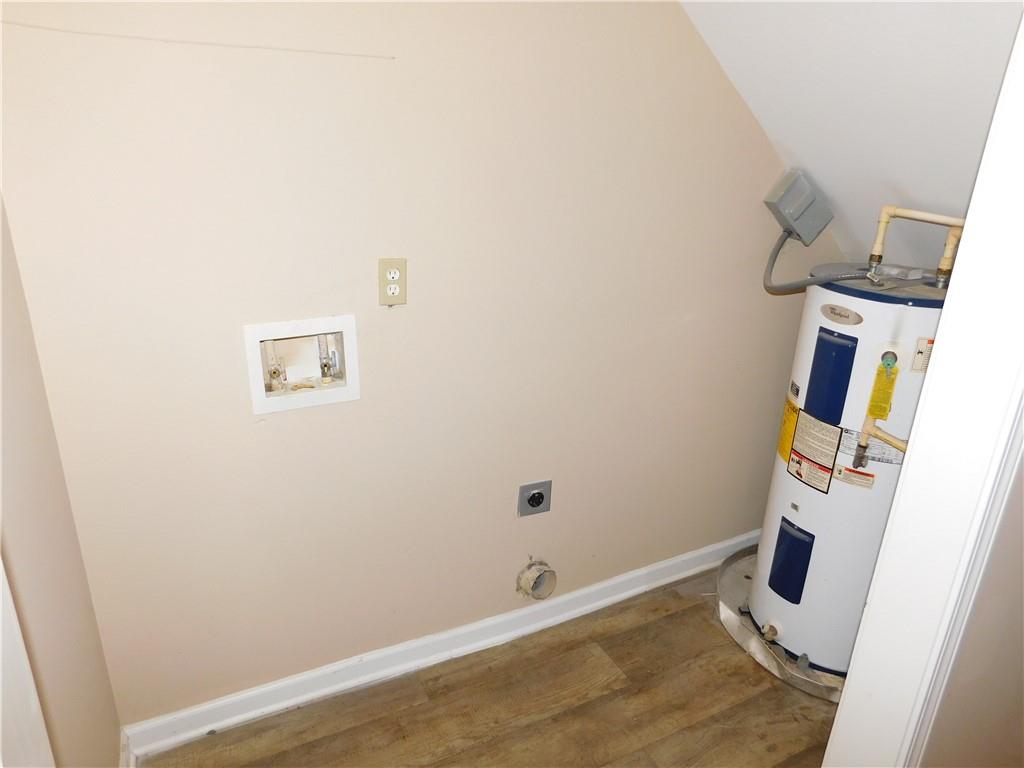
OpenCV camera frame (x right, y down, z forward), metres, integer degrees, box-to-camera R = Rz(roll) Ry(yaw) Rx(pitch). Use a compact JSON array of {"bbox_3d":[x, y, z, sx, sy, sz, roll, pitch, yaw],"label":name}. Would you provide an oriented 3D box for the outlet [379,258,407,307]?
[{"bbox_3d":[-0.296,-0.253,1.690,0.070,0.115,0.012,-9,23,-26],"label":"outlet"}]

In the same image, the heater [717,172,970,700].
[{"bbox_3d":[1.127,0.194,2.128,0.650,1.385,0.650,-9,23,-26],"label":"heater"}]

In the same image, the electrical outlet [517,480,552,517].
[{"bbox_3d":[0.073,0.360,2.132,0.115,0.115,0.015,-9,23,-26],"label":"electrical outlet"}]

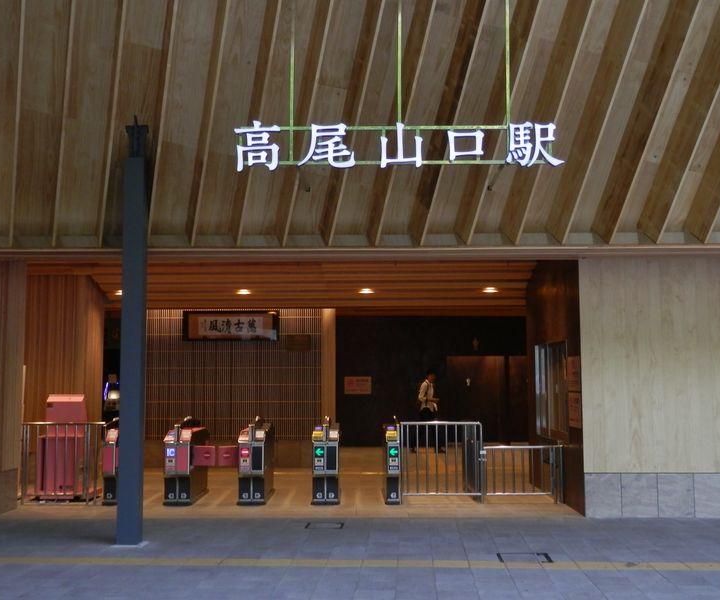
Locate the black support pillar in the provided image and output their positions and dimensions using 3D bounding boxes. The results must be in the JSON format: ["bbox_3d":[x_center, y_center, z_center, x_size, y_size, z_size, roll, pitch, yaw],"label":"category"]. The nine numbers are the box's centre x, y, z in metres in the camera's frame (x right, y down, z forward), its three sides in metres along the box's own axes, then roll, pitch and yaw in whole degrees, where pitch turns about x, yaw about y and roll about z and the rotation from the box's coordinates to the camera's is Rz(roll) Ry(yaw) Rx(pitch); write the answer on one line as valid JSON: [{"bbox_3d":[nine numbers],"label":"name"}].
[{"bbox_3d":[-2.176,0.277,8.888,0.210,4.040,0.210,0,-5,-1],"label":"black support pillar"}]

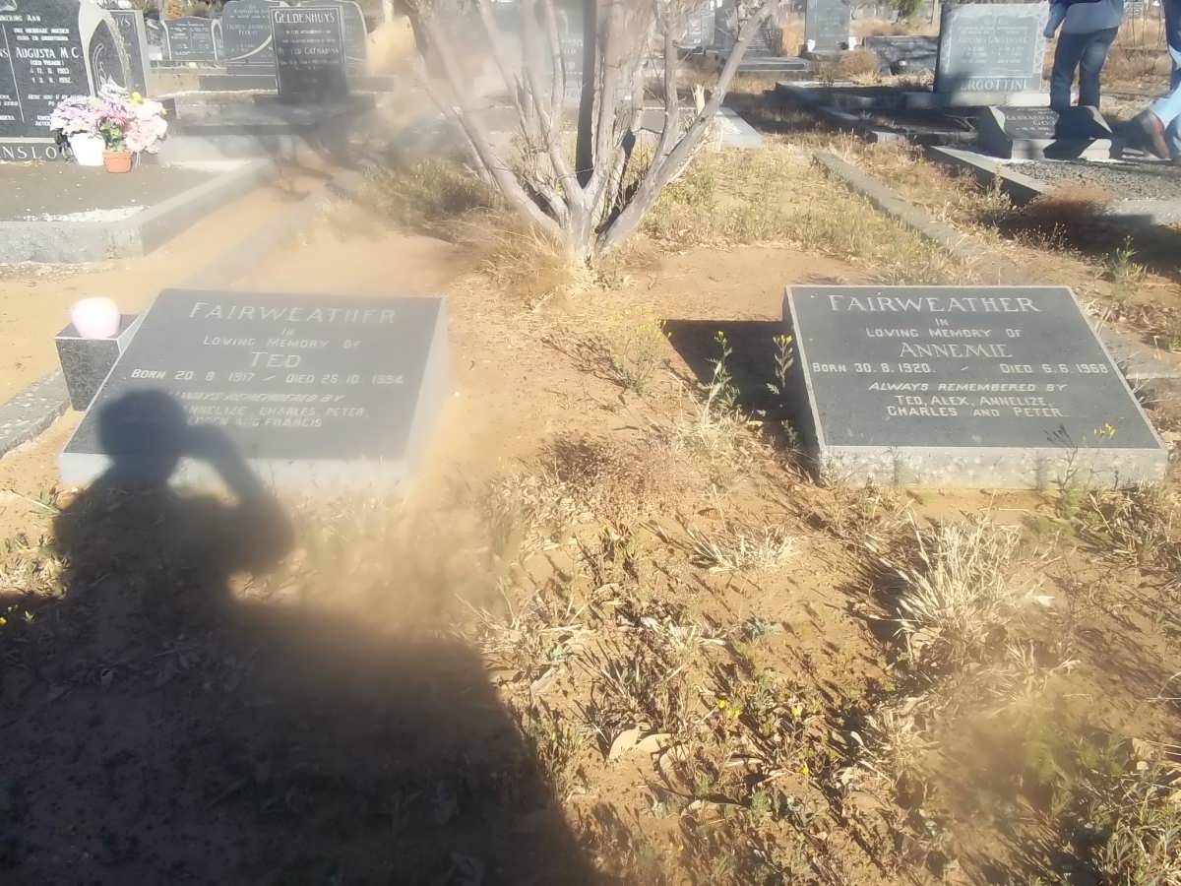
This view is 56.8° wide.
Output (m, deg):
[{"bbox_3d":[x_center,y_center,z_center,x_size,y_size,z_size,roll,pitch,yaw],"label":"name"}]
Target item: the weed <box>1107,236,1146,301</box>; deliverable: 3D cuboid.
[{"bbox_3d":[2.157,-0.699,4.397,0.130,0.245,0.120,1,22,1],"label":"weed"}]

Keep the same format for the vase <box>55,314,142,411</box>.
[{"bbox_3d":[-1.463,-0.256,3.316,0.185,0.245,0.215,1,22,1],"label":"vase"}]

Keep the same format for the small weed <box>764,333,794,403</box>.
[{"bbox_3d":[0.554,-0.221,3.211,0.087,0.207,0.087,0,22,0],"label":"small weed"}]

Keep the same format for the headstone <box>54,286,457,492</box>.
[{"bbox_3d":[-0.845,-0.169,2.918,0.840,0.315,0.703,1,22,2],"label":"headstone"}]

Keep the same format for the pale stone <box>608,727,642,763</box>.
[{"bbox_3d":[0.055,0.491,1.784,0.040,0.018,0.085,14,26,31],"label":"pale stone"}]

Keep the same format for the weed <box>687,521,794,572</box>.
[{"bbox_3d":[0.316,0.212,2.299,0.224,0.072,0.157,0,22,0],"label":"weed"}]

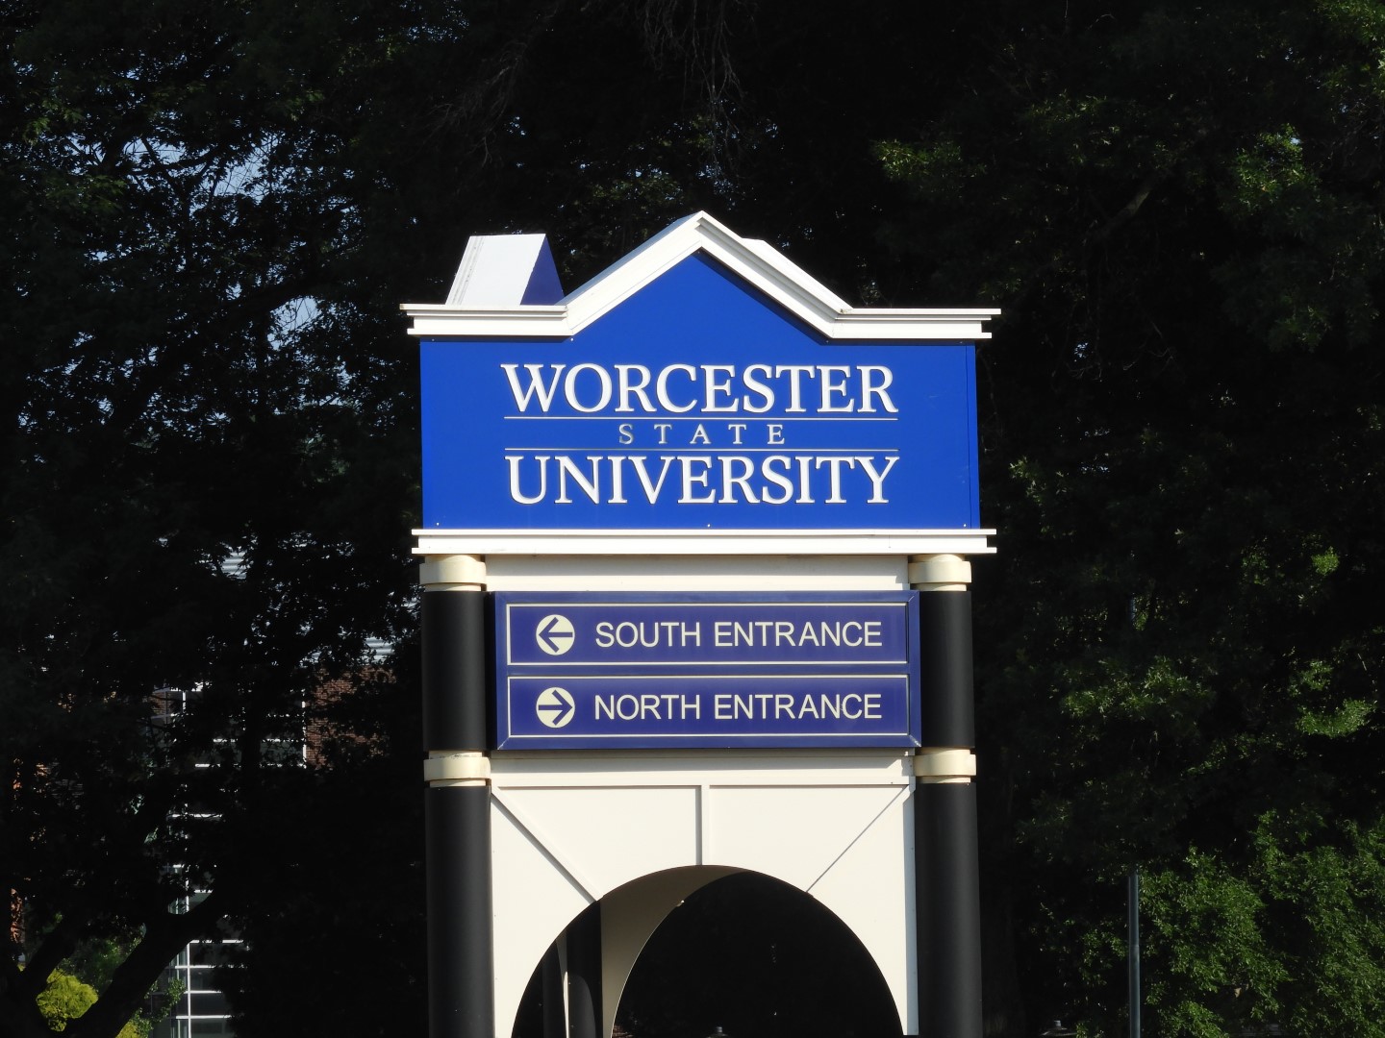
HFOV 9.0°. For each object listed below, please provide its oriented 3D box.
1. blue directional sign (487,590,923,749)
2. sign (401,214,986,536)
[{"bbox_3d":[0.053,0.614,35.694,1.785,0.636,0.120,0,-4,-16],"label":"blue directional sign"},{"bbox_3d":[-0.001,-0.569,35.941,2.494,1.314,0.350,0,-4,-17],"label":"sign"}]

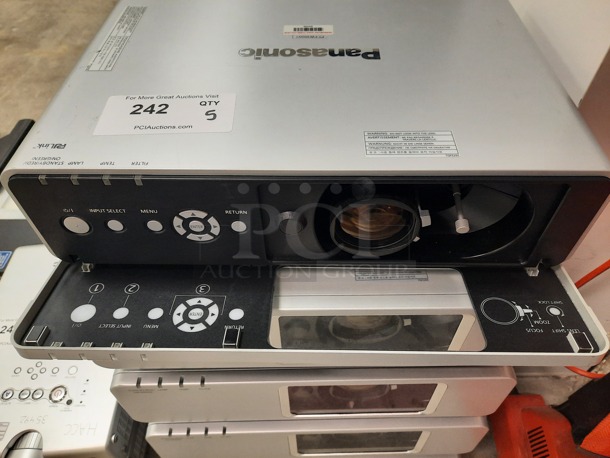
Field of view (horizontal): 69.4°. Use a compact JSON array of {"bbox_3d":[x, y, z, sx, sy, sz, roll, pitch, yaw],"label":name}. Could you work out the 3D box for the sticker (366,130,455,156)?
[{"bbox_3d":[0.077,-0.062,0.320,0.065,0.001,0.028,0,49,0],"label":"sticker"}]

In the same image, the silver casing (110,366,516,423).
[{"bbox_3d":[0.008,0.071,0.595,0.420,0.120,0.330,0,49,0],"label":"silver casing"}]

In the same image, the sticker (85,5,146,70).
[{"bbox_3d":[-0.180,-0.188,0.428,0.022,0.001,0.131,0,49,0],"label":"sticker"}]

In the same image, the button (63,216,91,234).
[{"bbox_3d":[-0.180,-0.004,0.348,0.021,0.021,0.004,0,49,0],"label":"button"}]

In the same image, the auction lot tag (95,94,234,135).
[{"bbox_3d":[-0.107,-0.090,0.344,0.103,0.001,0.053,-2,49,-1],"label":"auction lot tag"}]

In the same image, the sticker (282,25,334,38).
[{"bbox_3d":[0.004,-0.197,0.436,0.050,0.001,0.021,0,49,0],"label":"sticker"}]

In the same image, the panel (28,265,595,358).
[{"bbox_3d":[0.001,0.064,0.353,0.430,0.020,0.098,0,39,2],"label":"panel"}]

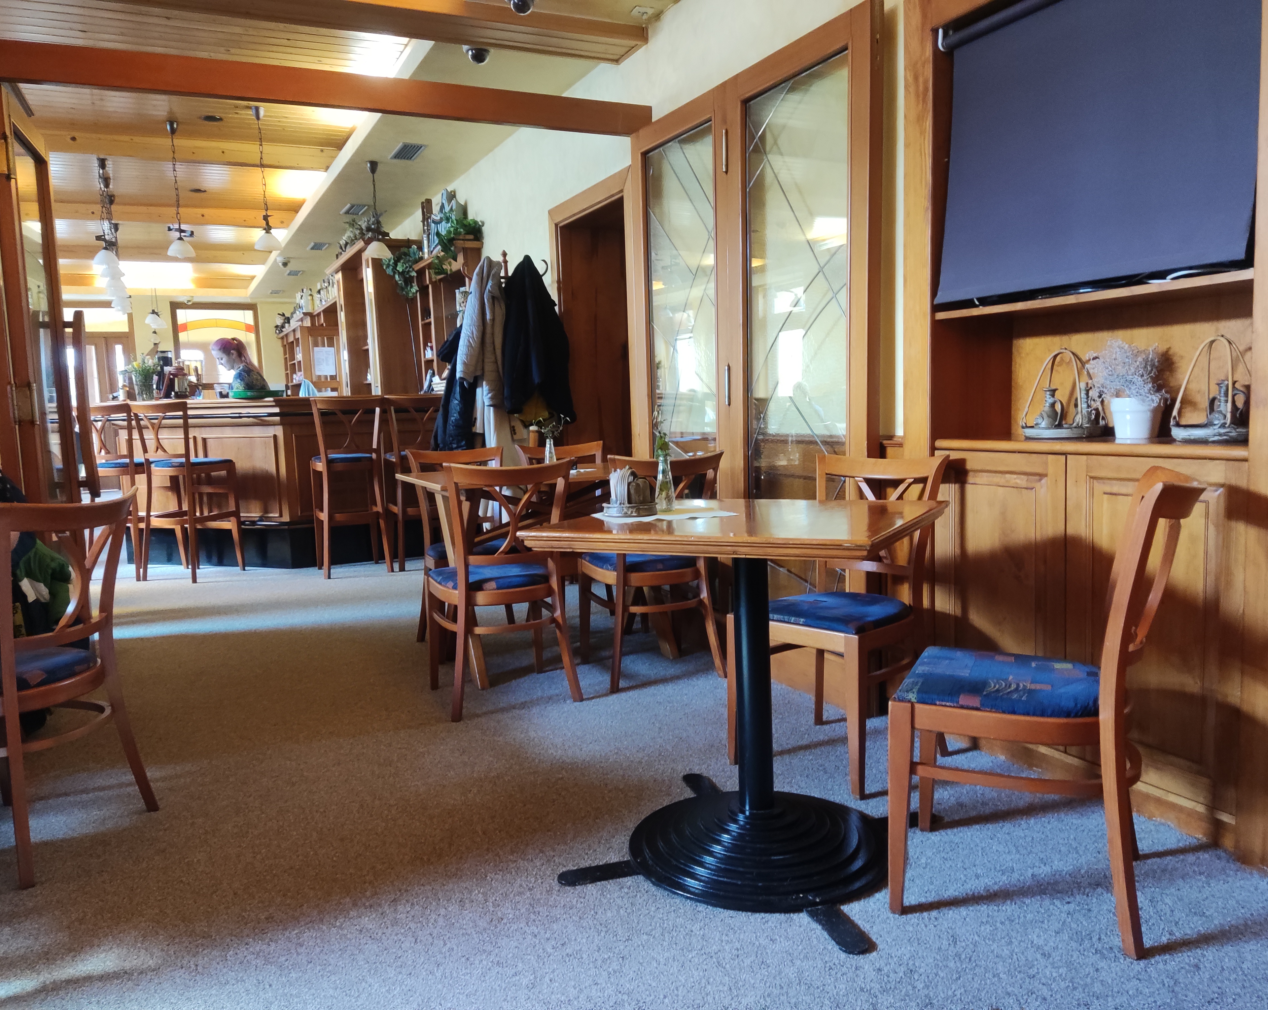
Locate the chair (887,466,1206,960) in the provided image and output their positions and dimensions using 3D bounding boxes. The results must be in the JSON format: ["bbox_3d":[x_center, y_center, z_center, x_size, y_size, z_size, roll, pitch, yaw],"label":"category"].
[{"bbox_3d":[0.861,0.387,2.038,0.555,0.880,0.460,1,7,25],"label":"chair"}]

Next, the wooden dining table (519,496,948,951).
[{"bbox_3d":[0.263,0.403,2.177,0.732,0.758,0.732,2,7,28],"label":"wooden dining table"}]

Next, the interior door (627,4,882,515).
[{"bbox_3d":[0.367,-0.484,3.767,0.060,2.195,1.710,-4,6,-26],"label":"interior door"}]

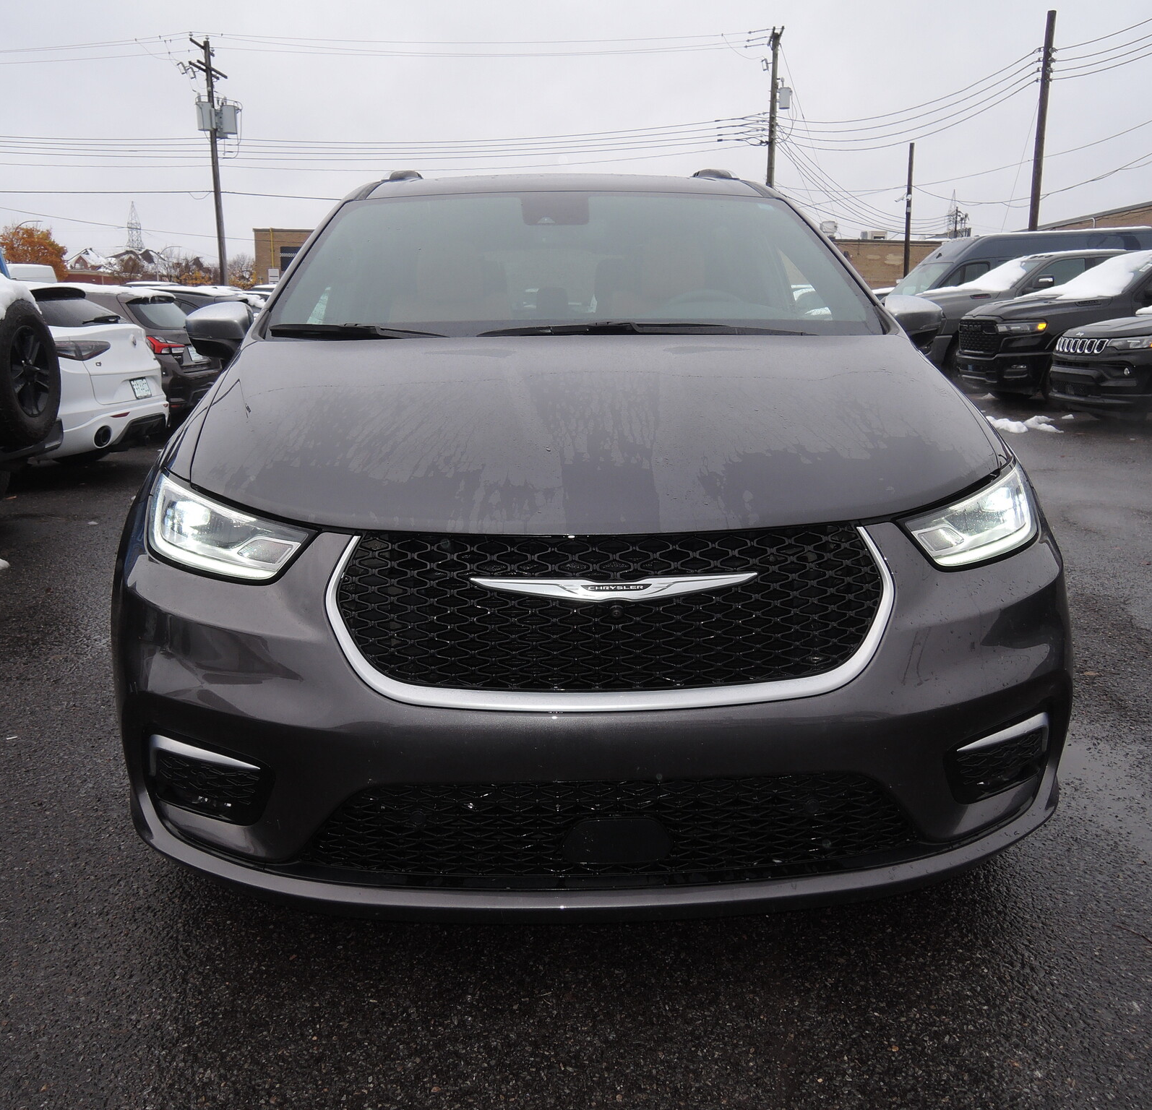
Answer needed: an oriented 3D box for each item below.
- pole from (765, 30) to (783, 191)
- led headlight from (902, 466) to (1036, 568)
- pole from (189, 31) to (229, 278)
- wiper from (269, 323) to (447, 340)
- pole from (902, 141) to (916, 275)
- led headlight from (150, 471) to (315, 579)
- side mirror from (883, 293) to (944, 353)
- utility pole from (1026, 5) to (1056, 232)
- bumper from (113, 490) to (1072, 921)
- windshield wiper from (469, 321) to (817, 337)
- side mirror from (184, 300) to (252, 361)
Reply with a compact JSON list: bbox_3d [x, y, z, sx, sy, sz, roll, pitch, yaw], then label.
[{"bbox_3d":[7.428,-13.863,39.403,0.320,11.680,0.320,0,13,0],"label":"pole"},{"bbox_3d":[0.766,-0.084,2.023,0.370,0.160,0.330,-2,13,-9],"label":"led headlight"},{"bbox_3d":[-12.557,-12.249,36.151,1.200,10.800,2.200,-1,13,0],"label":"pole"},{"bbox_3d":[-0.602,-0.611,2.810,0.580,0.050,0.070,4,14,19],"label":"wiper"},{"bbox_3d":[12.650,-11.759,39.379,0.220,7.540,0.220,0,13,0],"label":"pole"},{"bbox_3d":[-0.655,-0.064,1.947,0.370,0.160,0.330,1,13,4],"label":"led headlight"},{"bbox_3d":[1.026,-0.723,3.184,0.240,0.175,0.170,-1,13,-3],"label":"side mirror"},{"bbox_3d":[13.399,-10.619,29.894,0.280,9.560,0.280,0,13,0],"label":"utility pole"},{"bbox_3d":[0.055,0.242,1.855,1.950,0.660,0.600,-1,13,-2],"label":"bumper"},{"bbox_3d":[0.203,-0.583,2.662,0.870,0.060,0.140,-3,13,-9],"label":"windshield wiper"},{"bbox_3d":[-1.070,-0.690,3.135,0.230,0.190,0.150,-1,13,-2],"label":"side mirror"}]

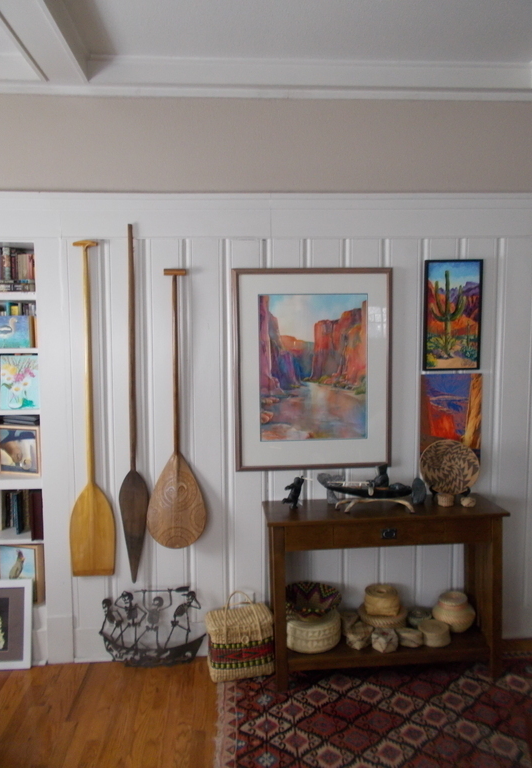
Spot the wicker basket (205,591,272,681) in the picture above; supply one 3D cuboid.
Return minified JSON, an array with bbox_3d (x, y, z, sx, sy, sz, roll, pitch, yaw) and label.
[{"bbox_3d":[-0.117,1.115,2.626,0.300,0.380,0.200,-2,5,-16],"label":"wicker basket"}]

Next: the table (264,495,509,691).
[{"bbox_3d":[0.519,0.925,2.597,1.044,0.748,0.313,-1,5,-5],"label":"table"}]

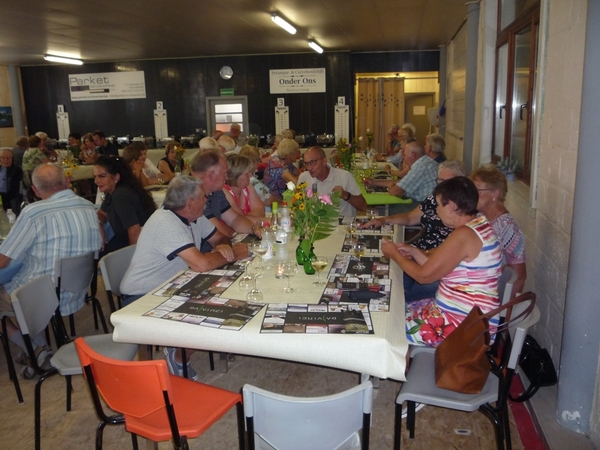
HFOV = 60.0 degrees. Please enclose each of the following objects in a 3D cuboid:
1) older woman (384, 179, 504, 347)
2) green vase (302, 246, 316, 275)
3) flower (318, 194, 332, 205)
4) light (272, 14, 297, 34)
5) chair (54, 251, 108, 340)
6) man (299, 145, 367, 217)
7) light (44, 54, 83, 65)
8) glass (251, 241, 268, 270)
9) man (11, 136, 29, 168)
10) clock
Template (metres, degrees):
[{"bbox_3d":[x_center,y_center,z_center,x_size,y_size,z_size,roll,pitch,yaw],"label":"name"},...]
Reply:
[{"bbox_3d":[0.675,0.374,2.598,0.680,1.230,0.500,1,12,13],"label":"older woman"},{"bbox_3d":[0.052,0.180,2.619,0.068,0.135,0.068,1,12,12],"label":"green vase"},{"bbox_3d":[0.128,-0.128,2.596,0.075,0.055,0.070,1,12,10],"label":"flower"},{"bbox_3d":[-0.250,-3.226,8.374,0.140,0.110,1.360,1,12,12],"label":"light"},{"bbox_3d":[-1.633,0.494,3.433,0.530,0.790,0.460,1,12,10],"label":"chair"},{"bbox_3d":[0.294,-0.041,4.539,0.600,1.270,0.720,1,12,13],"label":"man"},{"bbox_3d":[-5.104,-3.586,11.361,0.110,0.100,1.240,1,12,10],"label":"light"},{"bbox_3d":[-0.215,0.157,2.705,0.083,0.142,0.083,1,13,11],"label":"glass"},{"bbox_3d":[-5.276,-1.007,9.775,0.700,1.270,0.520,-10,15,-36],"label":"man"},{"bbox_3d":[-1.837,-3.792,13.000,0.340,0.340,0.050,1,12,10],"label":"clock"}]

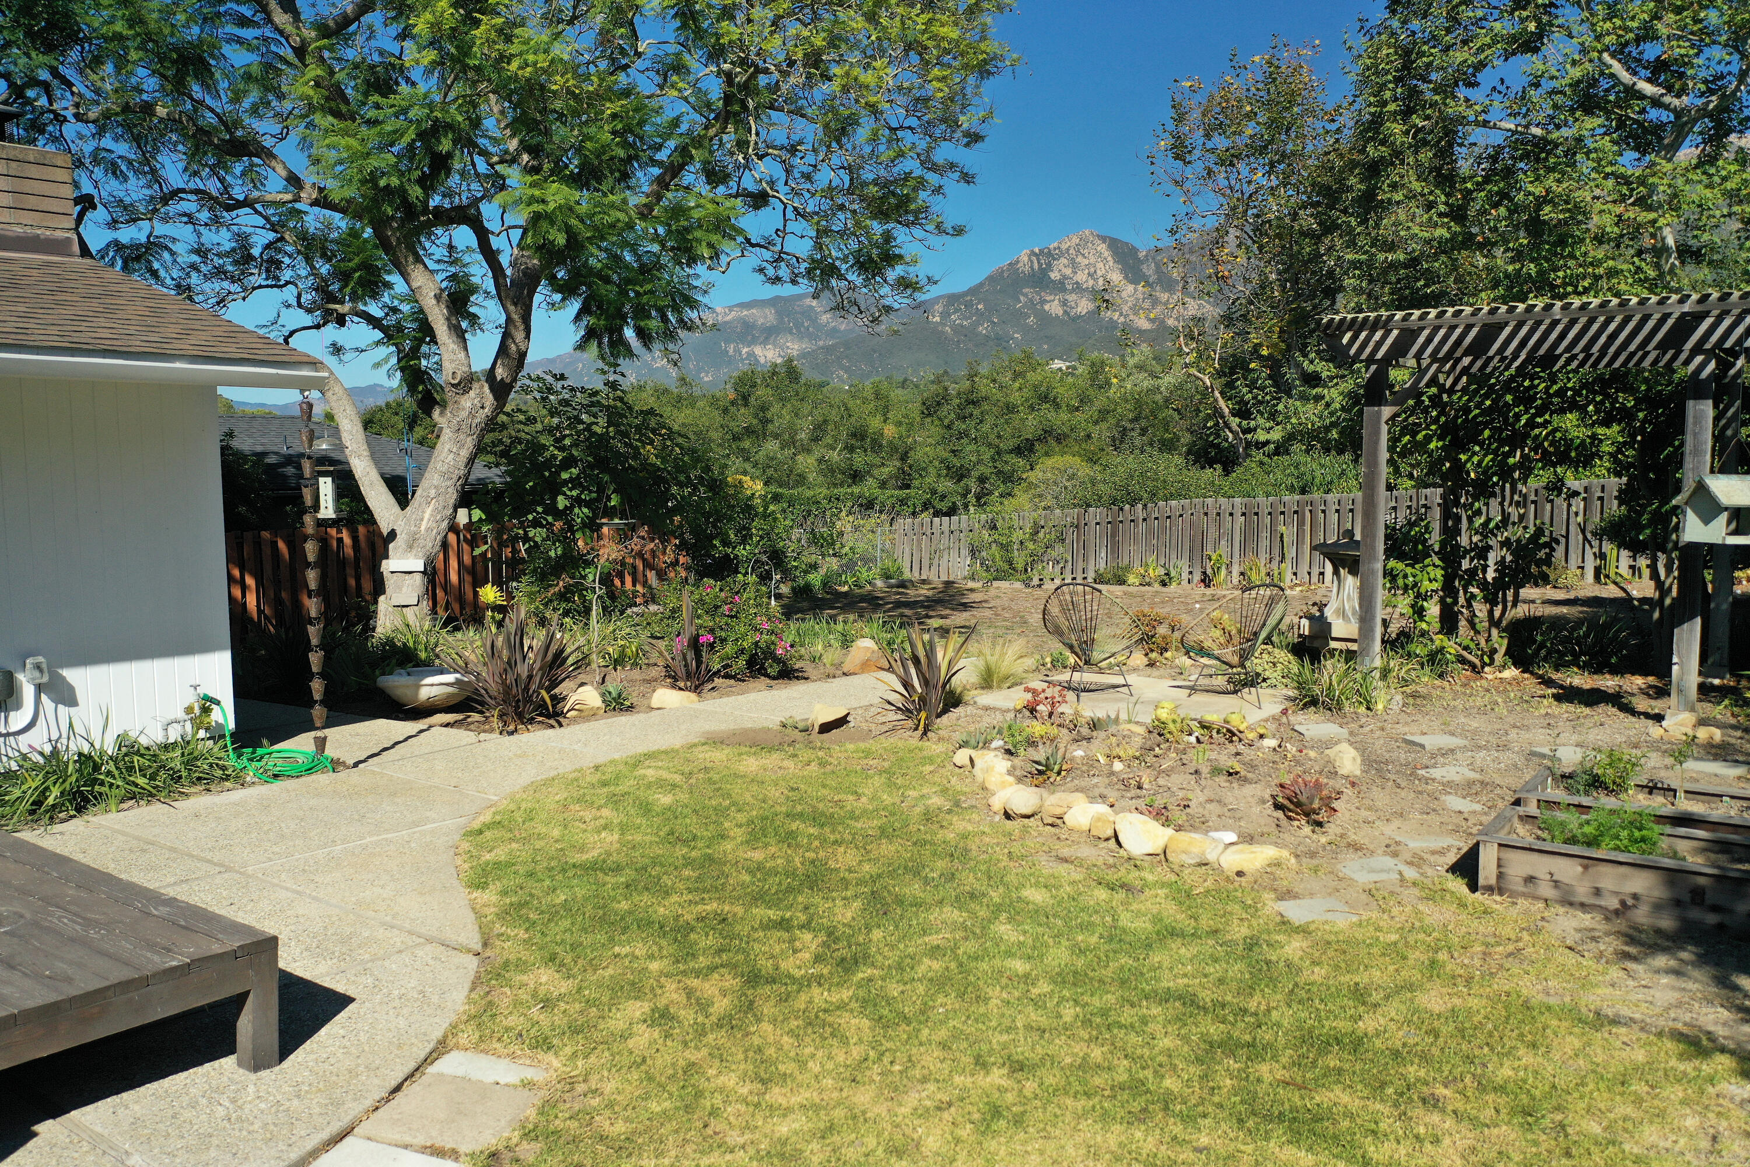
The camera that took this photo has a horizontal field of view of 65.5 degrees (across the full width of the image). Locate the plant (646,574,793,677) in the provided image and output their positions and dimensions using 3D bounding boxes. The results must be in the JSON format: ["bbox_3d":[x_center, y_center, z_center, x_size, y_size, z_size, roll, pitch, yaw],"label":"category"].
[{"bbox_3d":[-1.398,0.336,12.206,1.280,0.870,1.150,-1,5,-7],"label":"plant"}]

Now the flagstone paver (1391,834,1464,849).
[{"bbox_3d":[2.713,1.280,6.759,0.330,0.040,0.280,-1,5,-10],"label":"flagstone paver"}]

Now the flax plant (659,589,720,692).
[{"bbox_3d":[-1.534,0.457,11.224,0.550,0.810,0.500,-1,5,-8],"label":"flax plant"}]

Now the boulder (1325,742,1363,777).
[{"bbox_3d":[2.811,1.057,8.164,0.210,0.170,0.190,0,5,0],"label":"boulder"}]

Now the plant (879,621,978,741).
[{"bbox_3d":[0.359,0.663,9.523,0.720,0.750,0.660,0,5,0],"label":"plant"}]

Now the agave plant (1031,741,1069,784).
[{"bbox_3d":[1.035,1.040,8.043,0.230,0.210,0.230,0,5,7],"label":"agave plant"}]

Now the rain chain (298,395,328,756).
[{"bbox_3d":[-3.501,-0.022,8.481,0.095,2.280,0.095,-2,6,-22],"label":"rain chain"}]

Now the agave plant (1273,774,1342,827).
[{"bbox_3d":[2.267,1.109,7.132,0.360,0.230,0.350,1,6,18],"label":"agave plant"}]

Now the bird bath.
[{"bbox_3d":[4.509,0.087,12.982,0.660,1.180,0.660,4,7,37],"label":"bird bath"}]

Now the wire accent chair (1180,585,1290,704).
[{"bbox_3d":[2.807,0.462,10.658,0.820,0.870,0.750,-4,6,-32],"label":"wire accent chair"}]

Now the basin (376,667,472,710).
[{"bbox_3d":[-3.442,0.814,10.418,0.740,0.260,0.680,-2,6,-18],"label":"basin"}]

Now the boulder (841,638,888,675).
[{"bbox_3d":[-0.080,0.649,12.063,0.420,0.310,0.320,-1,5,-5],"label":"boulder"}]

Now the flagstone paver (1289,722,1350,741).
[{"bbox_3d":[3.026,1.013,9.269,0.335,0.040,0.325,-1,5,-8],"label":"flagstone paver"}]

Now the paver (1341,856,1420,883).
[{"bbox_3d":[2.289,1.330,6.245,0.335,0.040,0.325,-1,5,-10],"label":"paver"}]

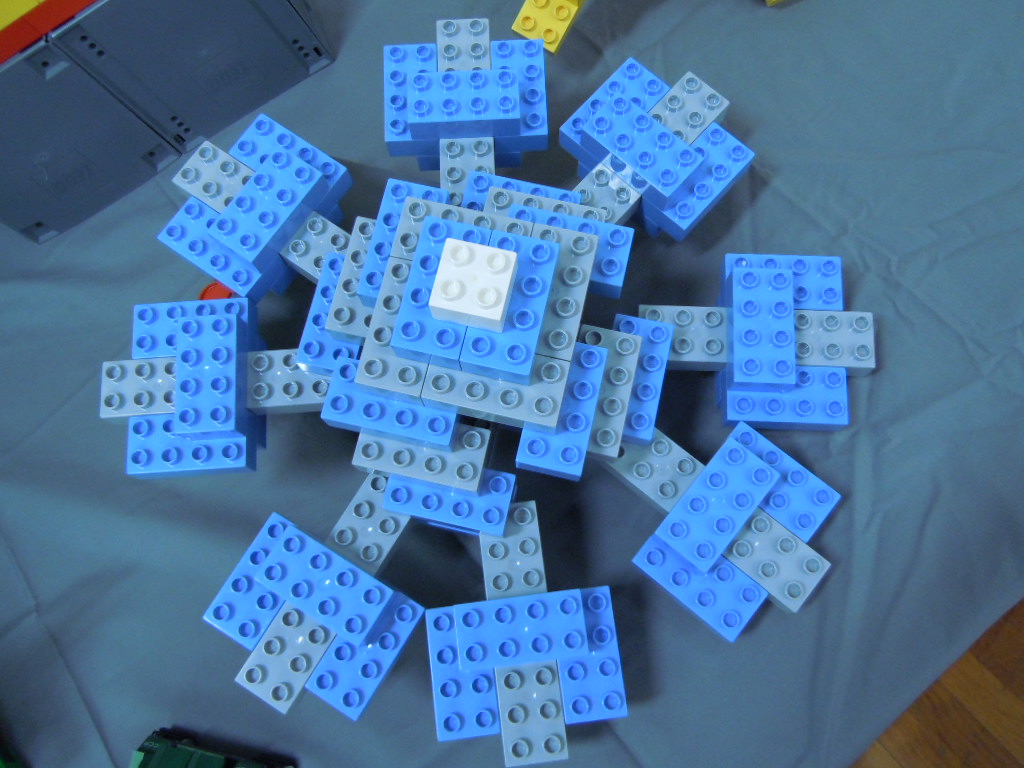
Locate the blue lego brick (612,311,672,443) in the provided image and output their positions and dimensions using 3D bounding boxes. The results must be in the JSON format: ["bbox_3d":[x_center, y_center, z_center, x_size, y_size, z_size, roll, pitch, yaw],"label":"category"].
[{"bbox_3d":[0.064,-0.002,0.474,0.032,0.024,0.064,13,77,4],"label":"blue lego brick"}]

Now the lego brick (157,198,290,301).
[{"bbox_3d":[-0.168,-0.077,0.517,0.064,0.023,0.032,34,79,9],"label":"lego brick"}]

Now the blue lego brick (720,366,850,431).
[{"bbox_3d":[0.149,0.007,0.489,0.064,0.022,0.032,2,76,2],"label":"blue lego brick"}]

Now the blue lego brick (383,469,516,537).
[{"bbox_3d":[-0.032,0.056,0.462,0.064,0.022,0.032,12,76,5],"label":"blue lego brick"}]

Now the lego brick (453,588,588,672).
[{"bbox_3d":[0.005,0.123,0.445,0.064,0.023,0.032,-7,76,0],"label":"lego brick"}]

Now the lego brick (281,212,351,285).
[{"bbox_3d":[-0.111,-0.077,0.516,0.064,0.022,0.032,34,79,9],"label":"lego brick"}]

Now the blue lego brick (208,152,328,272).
[{"bbox_3d":[-0.137,-0.099,0.502,0.032,0.023,0.064,34,79,9],"label":"blue lego brick"}]

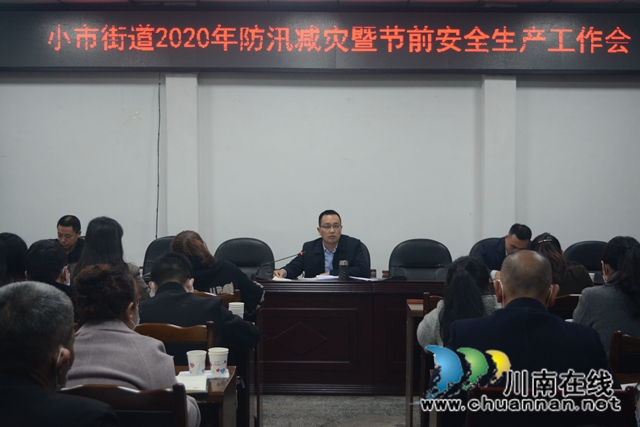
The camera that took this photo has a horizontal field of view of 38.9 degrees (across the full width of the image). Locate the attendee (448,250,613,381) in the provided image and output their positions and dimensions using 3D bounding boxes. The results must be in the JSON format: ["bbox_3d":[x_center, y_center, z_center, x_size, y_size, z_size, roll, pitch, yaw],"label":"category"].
[{"bbox_3d":[0.657,0.733,2.930,0.530,1.250,0.720,0,3,1],"label":"attendee"}]

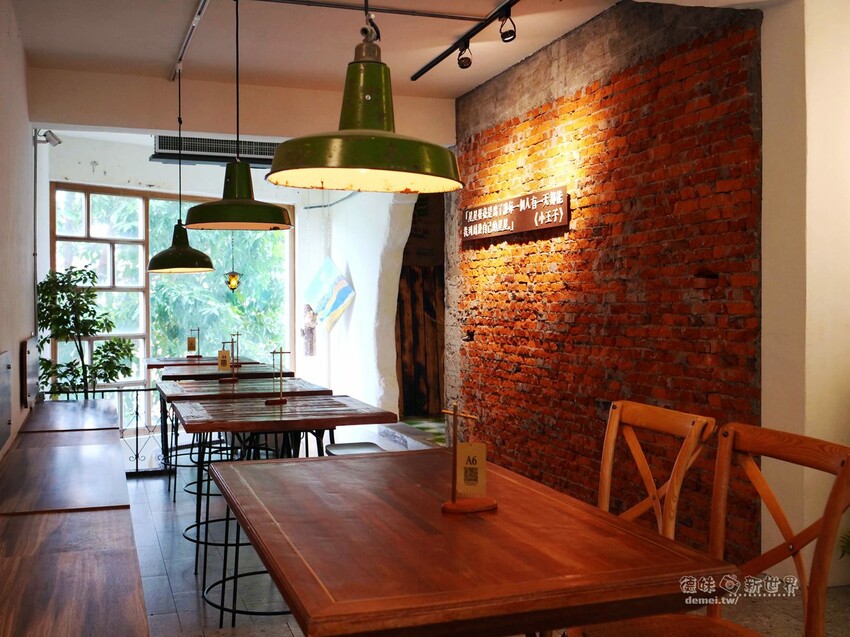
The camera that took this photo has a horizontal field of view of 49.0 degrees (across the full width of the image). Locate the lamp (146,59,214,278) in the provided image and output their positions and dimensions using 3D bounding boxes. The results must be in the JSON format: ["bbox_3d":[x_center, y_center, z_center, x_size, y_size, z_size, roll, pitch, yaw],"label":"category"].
[{"bbox_3d":[-1.780,-1.075,6.790,0.460,1.480,0.460,-1,1,-19],"label":"lamp"}]

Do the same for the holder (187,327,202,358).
[{"bbox_3d":[-1.548,0.165,6.262,0.100,0.210,0.055,-1,1,-19],"label":"holder"}]

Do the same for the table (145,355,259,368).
[{"bbox_3d":[-1.603,0.738,6.617,0.745,0.880,0.745,-1,1,-19],"label":"table"}]

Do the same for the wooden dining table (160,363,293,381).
[{"bbox_3d":[-1.144,0.716,5.265,0.693,0.850,0.632,-1,1,-19],"label":"wooden dining table"}]

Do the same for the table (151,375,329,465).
[{"bbox_3d":[-0.894,0.774,4.544,0.745,0.880,0.740,-1,1,-19],"label":"table"}]

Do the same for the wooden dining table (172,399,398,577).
[{"bbox_3d":[-0.580,0.788,3.686,0.755,0.880,0.715,-1,1,-19],"label":"wooden dining table"}]

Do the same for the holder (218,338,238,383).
[{"bbox_3d":[-1.005,0.217,4.778,0.115,0.225,0.060,-1,1,-22],"label":"holder"}]

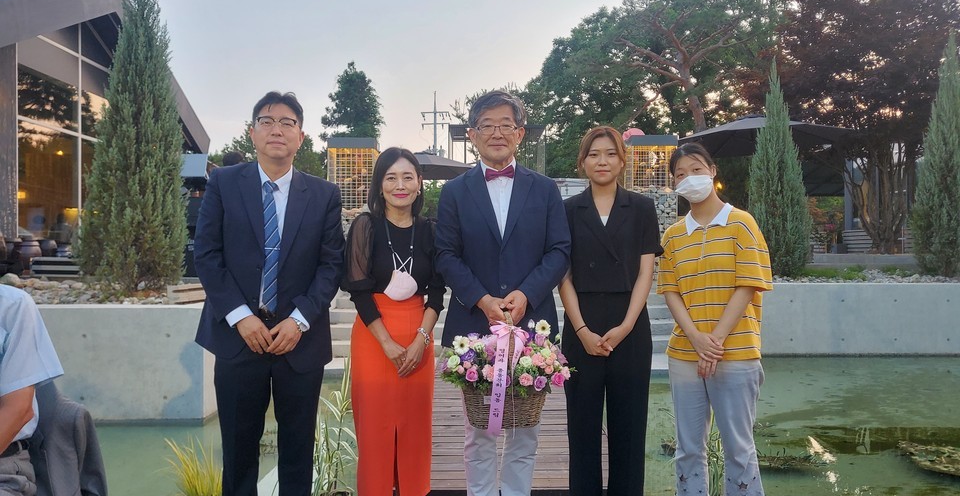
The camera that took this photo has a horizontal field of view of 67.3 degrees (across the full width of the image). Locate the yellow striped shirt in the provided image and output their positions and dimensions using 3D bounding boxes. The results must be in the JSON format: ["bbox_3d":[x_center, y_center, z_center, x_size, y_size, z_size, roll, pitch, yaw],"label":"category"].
[{"bbox_3d":[0.914,0.134,2.810,0.430,0.595,0.280,0,1,25],"label":"yellow striped shirt"}]

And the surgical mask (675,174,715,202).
[{"bbox_3d":[0.821,-0.226,2.760,0.140,0.105,0.075,-18,0,27],"label":"surgical mask"}]

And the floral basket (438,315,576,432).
[{"bbox_3d":[0.094,0.440,2.550,0.470,0.410,0.300,0,0,2],"label":"floral basket"}]

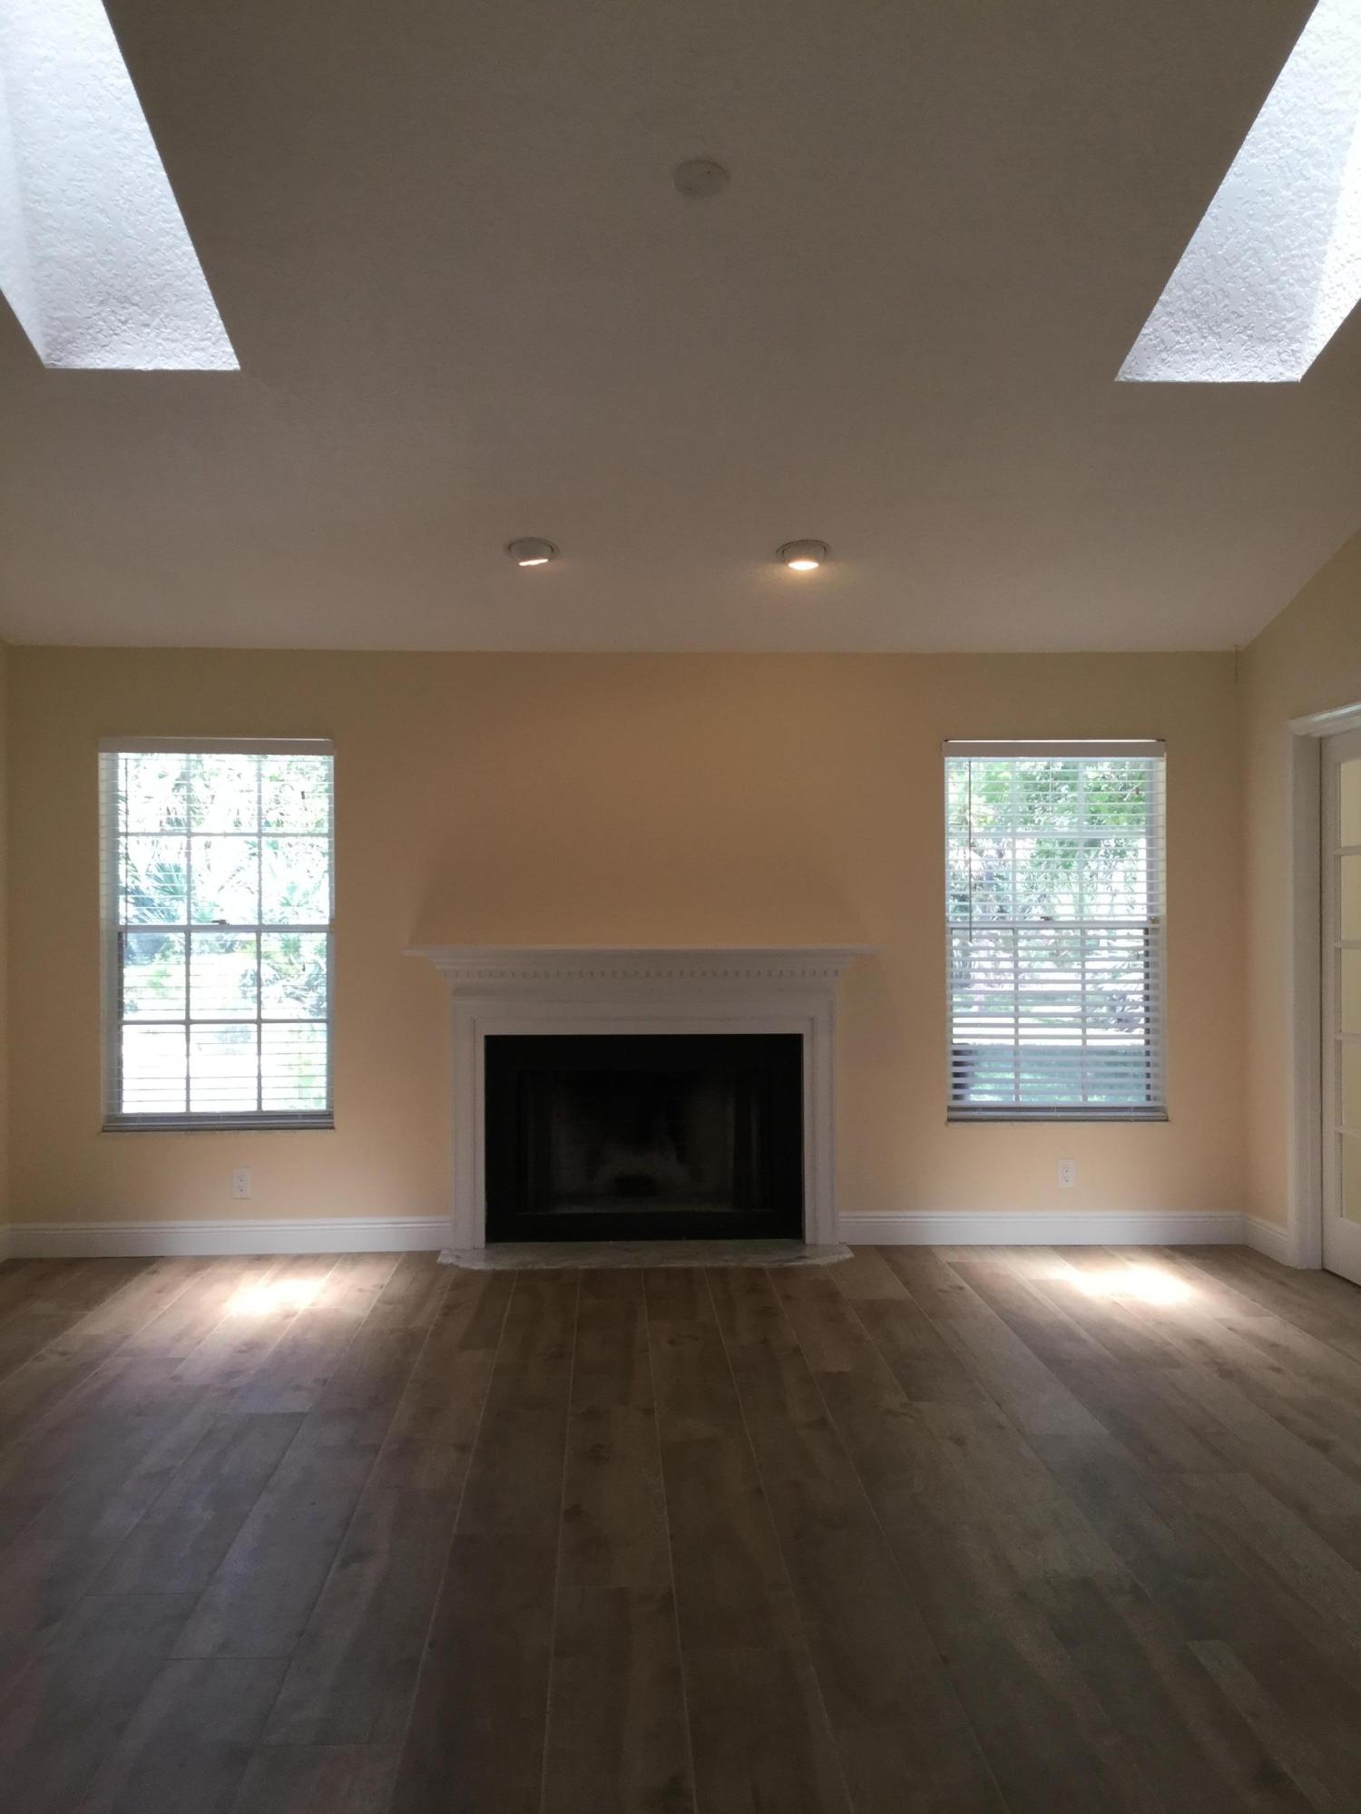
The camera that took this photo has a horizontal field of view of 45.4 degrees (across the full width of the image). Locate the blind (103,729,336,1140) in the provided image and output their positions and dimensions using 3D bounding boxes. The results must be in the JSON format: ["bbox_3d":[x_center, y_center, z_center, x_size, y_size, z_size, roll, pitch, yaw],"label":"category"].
[{"bbox_3d":[-1.841,0.108,6.491,0.913,1.553,0.065,0,0,-3],"label":"blind"}]

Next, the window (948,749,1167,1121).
[{"bbox_3d":[1.531,0.096,6.678,0.905,1.550,0.110,0,0,-3],"label":"window"}]

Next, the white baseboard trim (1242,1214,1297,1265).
[{"bbox_3d":[2.317,1.307,6.442,0.018,0.138,0.450,0,0,-3],"label":"white baseboard trim"}]

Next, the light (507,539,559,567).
[{"bbox_3d":[-0.516,-1.221,5.671,0.190,0.060,0.190,0,-14,-3],"label":"light"}]

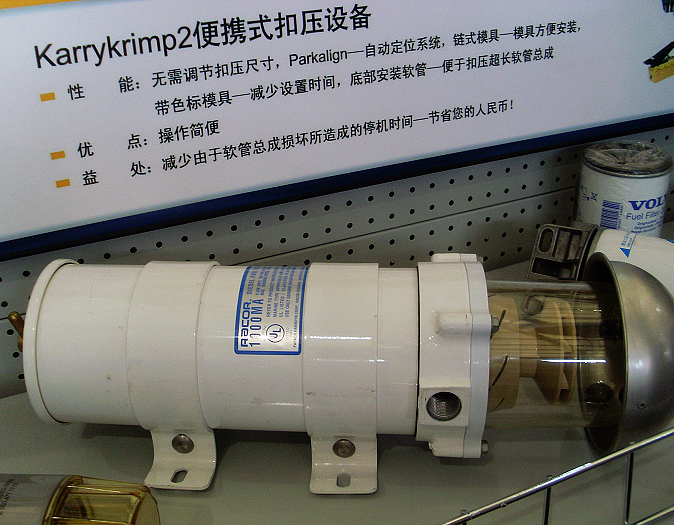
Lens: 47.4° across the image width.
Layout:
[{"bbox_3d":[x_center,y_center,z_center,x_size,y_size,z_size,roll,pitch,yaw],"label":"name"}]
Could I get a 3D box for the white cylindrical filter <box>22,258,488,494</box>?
[{"bbox_3d":[-0.060,0.072,0.633,0.348,0.161,0.165,1,27,4],"label":"white cylindrical filter"}]

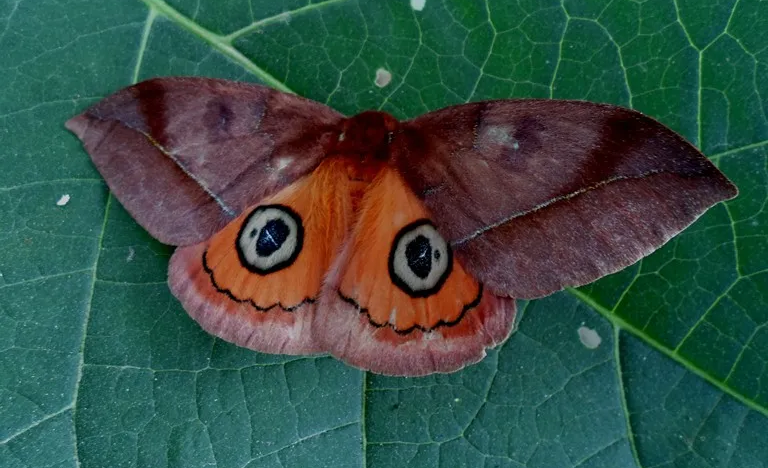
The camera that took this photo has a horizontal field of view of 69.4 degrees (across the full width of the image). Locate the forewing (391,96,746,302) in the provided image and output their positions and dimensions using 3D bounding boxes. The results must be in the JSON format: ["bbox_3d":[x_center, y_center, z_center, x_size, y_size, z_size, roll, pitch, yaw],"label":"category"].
[{"bbox_3d":[0.025,-0.006,0.084,0.052,0.006,0.033,7,72,11],"label":"forewing"}]

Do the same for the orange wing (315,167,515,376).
[{"bbox_3d":[0.006,0.005,0.083,0.028,0.006,0.033,7,72,11],"label":"orange wing"}]

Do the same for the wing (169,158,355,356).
[{"bbox_3d":[-0.020,0.002,0.089,0.029,0.006,0.032,7,72,11],"label":"wing"}]

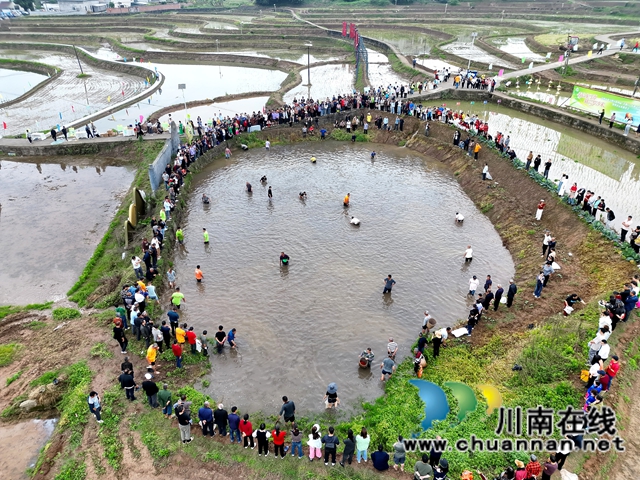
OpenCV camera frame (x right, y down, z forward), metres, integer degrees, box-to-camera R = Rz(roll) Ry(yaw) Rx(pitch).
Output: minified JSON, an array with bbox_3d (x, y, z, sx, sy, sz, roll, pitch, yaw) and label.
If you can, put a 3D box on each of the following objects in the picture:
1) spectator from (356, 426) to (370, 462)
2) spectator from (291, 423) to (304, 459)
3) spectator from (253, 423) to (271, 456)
[{"bbox_3d":[1.509,7.295,15.835,0.500,1.636,0.330,1,24,3],"label":"spectator"},{"bbox_3d":[-0.848,7.318,16.160,0.480,1.616,0.330,5,25,11],"label":"spectator"},{"bbox_3d":[-2.067,7.187,15.987,0.600,1.544,0.350,2,30,4],"label":"spectator"}]

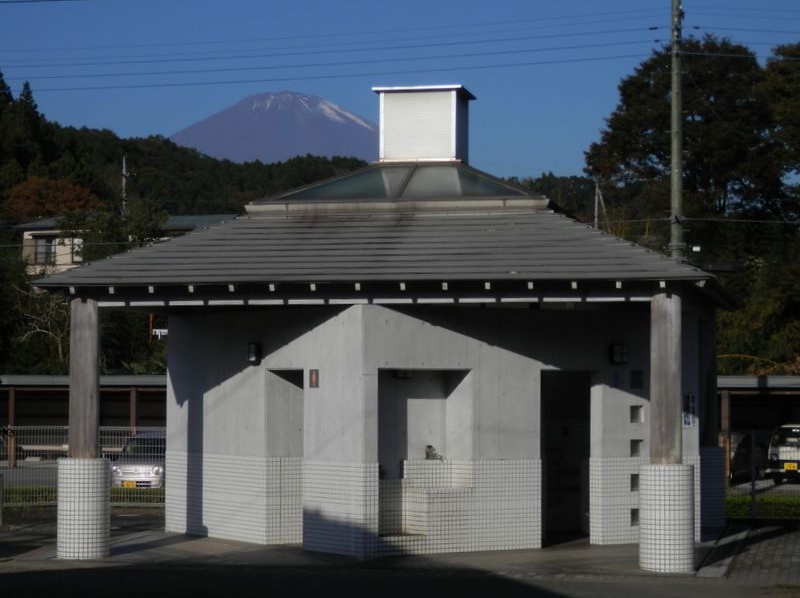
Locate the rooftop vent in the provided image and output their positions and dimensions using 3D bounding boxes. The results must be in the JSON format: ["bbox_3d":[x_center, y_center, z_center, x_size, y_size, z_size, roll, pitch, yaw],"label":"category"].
[{"bbox_3d":[0.318,-2.103,23.128,1.110,0.940,1.110,-1,-3,12],"label":"rooftop vent"}]

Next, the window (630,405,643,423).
[{"bbox_3d":[2.737,1.351,21.581,0.200,0.200,0.110,2,-3,-32],"label":"window"}]

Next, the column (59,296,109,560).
[{"bbox_3d":[-3.493,1.427,20.495,0.575,2.850,0.575,-1,-3,12],"label":"column"}]

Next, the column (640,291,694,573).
[{"bbox_3d":[2.764,1.374,19.153,0.570,2.852,0.570,-1,-3,12],"label":"column"}]

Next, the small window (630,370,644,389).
[{"bbox_3d":[2.739,0.947,21.602,0.200,0.200,0.110,2,-3,-32],"label":"small window"}]

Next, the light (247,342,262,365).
[{"bbox_3d":[-1.677,0.642,21.384,0.115,0.275,0.195,2,-3,-33],"label":"light"}]

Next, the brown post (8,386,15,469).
[{"bbox_3d":[-12.807,4.233,61.167,0.160,2.706,0.160,-1,-3,29],"label":"brown post"}]

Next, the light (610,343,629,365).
[{"bbox_3d":[2.525,0.639,21.350,0.195,0.252,0.115,2,-3,-32],"label":"light"}]

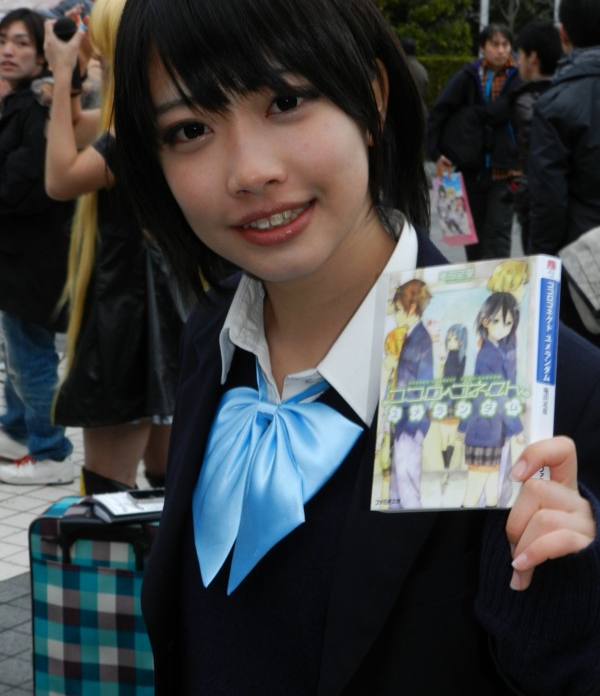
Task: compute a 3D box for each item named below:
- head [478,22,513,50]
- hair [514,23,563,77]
[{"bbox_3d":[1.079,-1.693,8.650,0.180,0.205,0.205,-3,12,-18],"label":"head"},{"bbox_3d":[1.011,-1.265,6.650,0.185,0.225,0.210,-10,16,-42],"label":"hair"}]

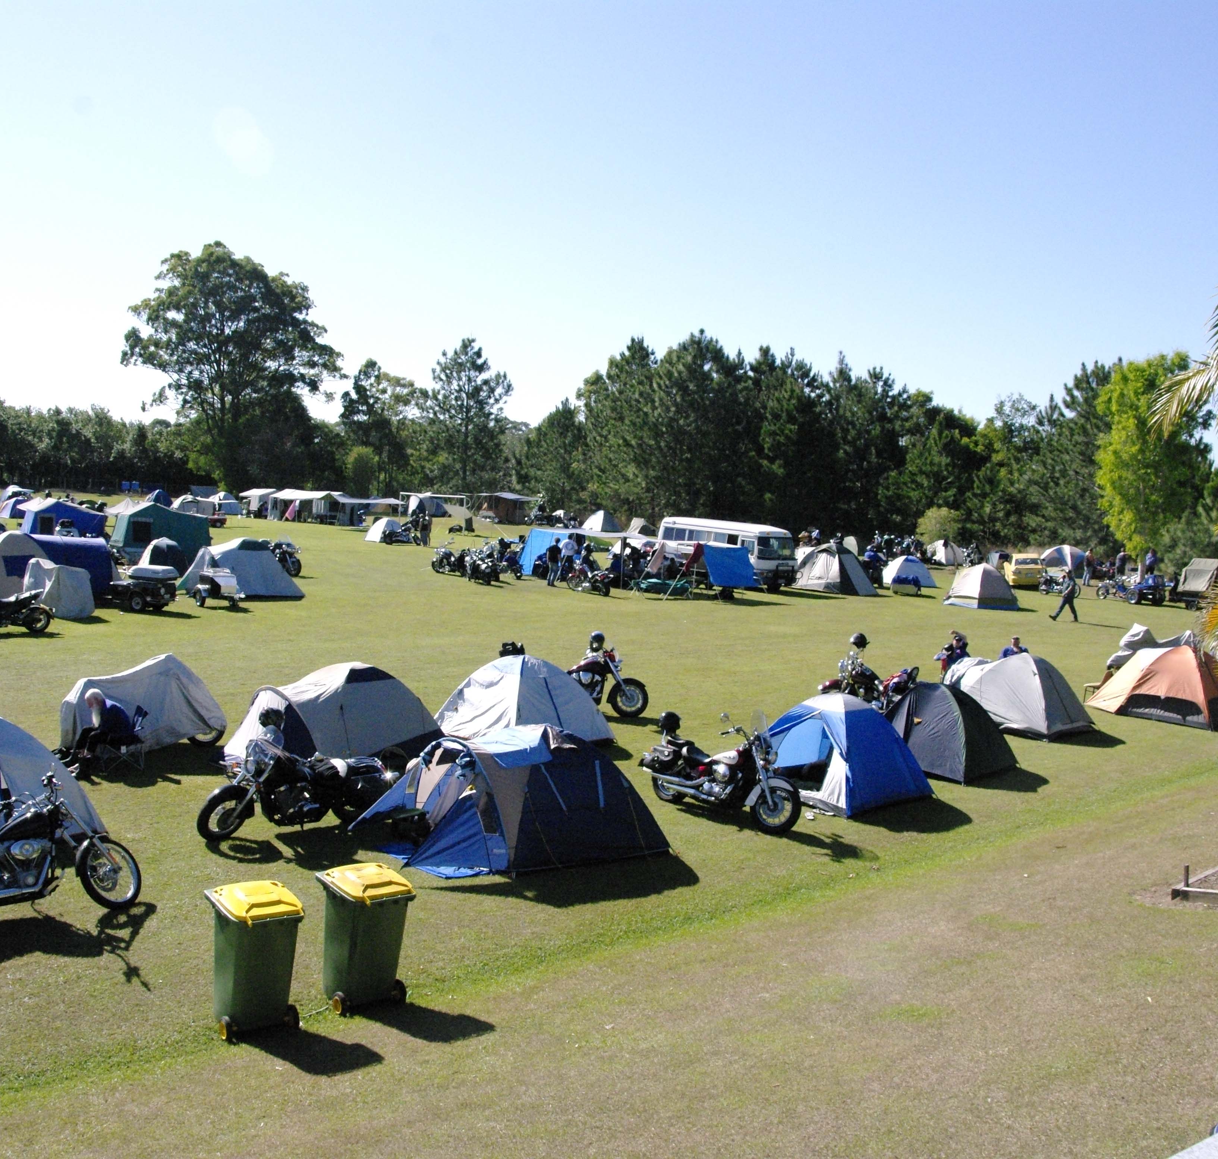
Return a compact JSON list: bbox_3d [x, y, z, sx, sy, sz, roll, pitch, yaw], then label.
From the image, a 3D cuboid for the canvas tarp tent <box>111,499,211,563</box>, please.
[{"bbox_3d":[-16.932,-1.763,49.218,3.150,2.200,2.200,0,6,-30],"label":"canvas tarp tent"}]

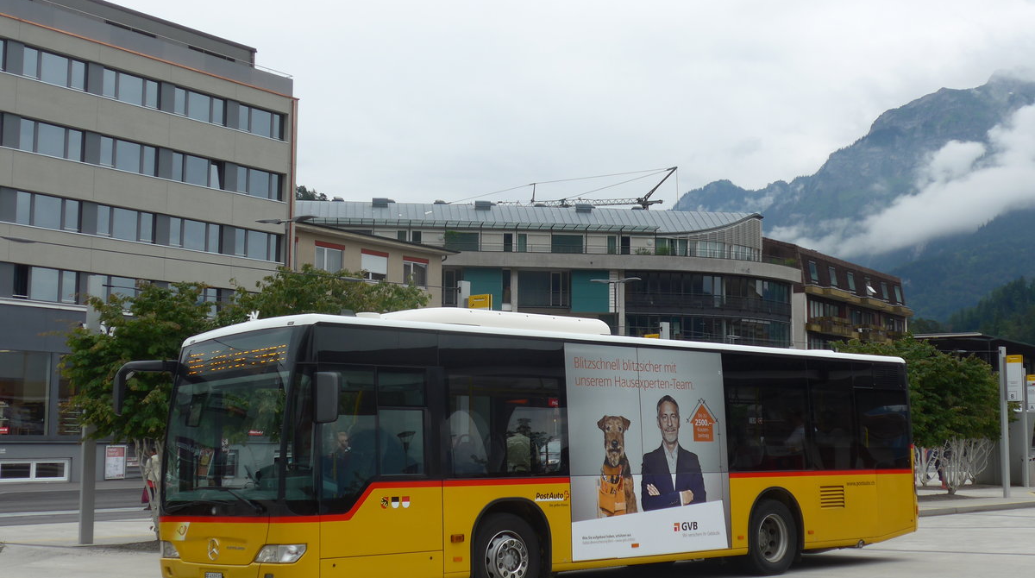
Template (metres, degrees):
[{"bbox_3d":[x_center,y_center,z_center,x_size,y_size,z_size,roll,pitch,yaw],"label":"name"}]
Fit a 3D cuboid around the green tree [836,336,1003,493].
[{"bbox_3d":[11.458,3.583,39.000,4.400,4.350,4.000,0,-6,0],"label":"green tree"}]

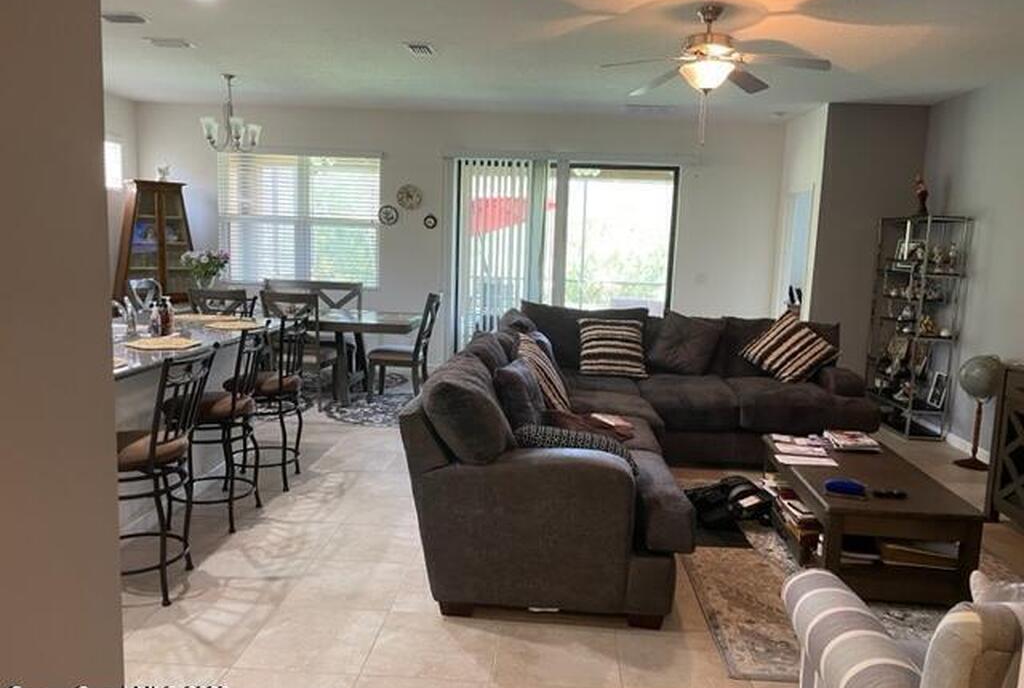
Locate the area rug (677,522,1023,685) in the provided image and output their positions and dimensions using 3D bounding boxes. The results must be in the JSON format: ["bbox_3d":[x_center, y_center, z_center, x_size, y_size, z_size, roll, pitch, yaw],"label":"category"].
[{"bbox_3d":[1.644,1.058,3.834,1.590,0.012,2.300,2,8,3],"label":"area rug"}]

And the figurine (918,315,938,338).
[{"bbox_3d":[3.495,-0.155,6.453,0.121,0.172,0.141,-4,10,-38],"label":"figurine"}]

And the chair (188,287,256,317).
[{"bbox_3d":[-2.583,0.009,6.976,0.475,1.030,0.586,1,8,-4],"label":"chair"}]

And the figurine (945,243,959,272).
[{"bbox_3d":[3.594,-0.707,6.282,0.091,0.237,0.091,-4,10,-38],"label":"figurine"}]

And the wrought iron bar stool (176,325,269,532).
[{"bbox_3d":[-1.563,0.417,4.100,0.505,1.060,0.455,2,8,3],"label":"wrought iron bar stool"}]

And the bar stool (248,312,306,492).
[{"bbox_3d":[-1.532,0.339,4.653,0.490,1.030,0.430,2,8,3],"label":"bar stool"}]

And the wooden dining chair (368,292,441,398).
[{"bbox_3d":[-1.030,0.015,7.332,0.606,1.030,0.465,2,8,3],"label":"wooden dining chair"}]

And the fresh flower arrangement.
[{"bbox_3d":[-2.812,-0.598,7.096,0.430,0.530,0.430,2,8,3],"label":"fresh flower arrangement"}]

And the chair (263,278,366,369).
[{"bbox_3d":[-2.257,-0.178,8.414,1.090,0.960,0.580,2,8,3],"label":"chair"}]

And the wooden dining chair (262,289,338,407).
[{"bbox_3d":[-1.847,0.052,6.730,0.480,1.000,0.580,3,8,8],"label":"wooden dining chair"}]

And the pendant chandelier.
[{"bbox_3d":[-2.460,-1.996,6.726,0.560,0.660,0.560,2,8,3],"label":"pendant chandelier"}]

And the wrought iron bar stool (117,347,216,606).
[{"bbox_3d":[-1.583,0.534,3.268,0.490,1.030,0.430,2,8,3],"label":"wrought iron bar stool"}]

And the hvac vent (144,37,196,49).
[{"bbox_3d":[-2.433,-2.142,5.497,0.333,0.025,0.242,2,8,3],"label":"hvac vent"}]

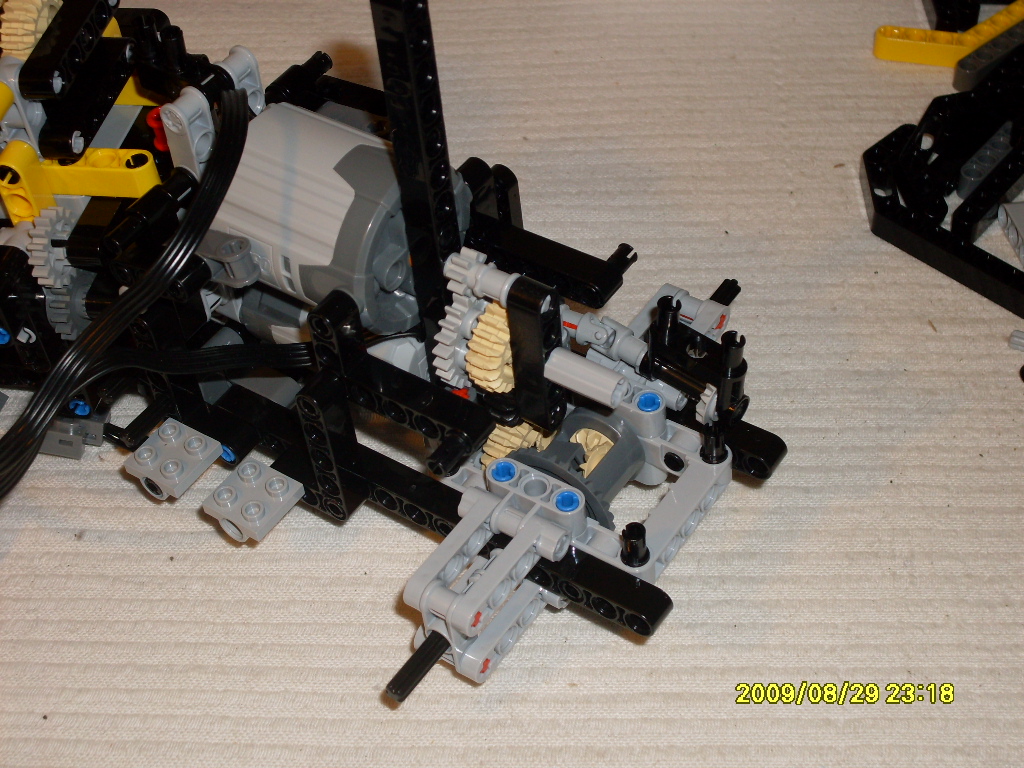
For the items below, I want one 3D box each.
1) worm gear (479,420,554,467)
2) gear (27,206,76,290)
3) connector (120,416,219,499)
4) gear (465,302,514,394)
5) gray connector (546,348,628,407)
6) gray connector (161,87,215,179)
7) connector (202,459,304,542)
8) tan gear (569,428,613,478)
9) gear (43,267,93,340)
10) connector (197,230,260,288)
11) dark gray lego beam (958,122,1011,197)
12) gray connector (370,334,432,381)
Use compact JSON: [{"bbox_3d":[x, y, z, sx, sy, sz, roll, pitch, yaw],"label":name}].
[{"bbox_3d":[0.003,0.014,0.460,0.008,0.022,0.022,24,53,28],"label":"worm gear"},{"bbox_3d":[-0.109,-0.033,0.503,0.007,0.018,0.018,2,45,24],"label":"gear"},{"bbox_3d":[-0.075,0.018,0.466,0.016,0.009,0.016,24,53,28],"label":"connector"},{"bbox_3d":[0.000,-0.008,0.437,0.008,0.022,0.022,24,53,28],"label":"gear"},{"bbox_3d":[0.015,-0.001,0.428,0.016,0.007,0.007,24,53,28],"label":"gray connector"},{"bbox_3d":[-0.067,-0.052,0.445,0.008,0.023,0.008,24,53,28],"label":"gray connector"},{"bbox_3d":[-0.055,0.026,0.455,0.016,0.009,0.016,24,53,28],"label":"connector"},{"bbox_3d":[0.018,0.016,0.456,0.013,0.013,0.007,24,55,26],"label":"tan gear"},{"bbox_3d":[-0.106,-0.019,0.516,0.008,0.018,0.018,2,45,24],"label":"gear"},{"bbox_3d":[-0.063,-0.027,0.439,0.024,0.008,0.008,14,48,39],"label":"connector"},{"bbox_3d":[0.133,-0.062,0.574,0.008,0.008,0.040,28,48,25],"label":"dark gray lego beam"},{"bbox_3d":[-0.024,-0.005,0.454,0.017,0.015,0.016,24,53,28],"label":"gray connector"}]

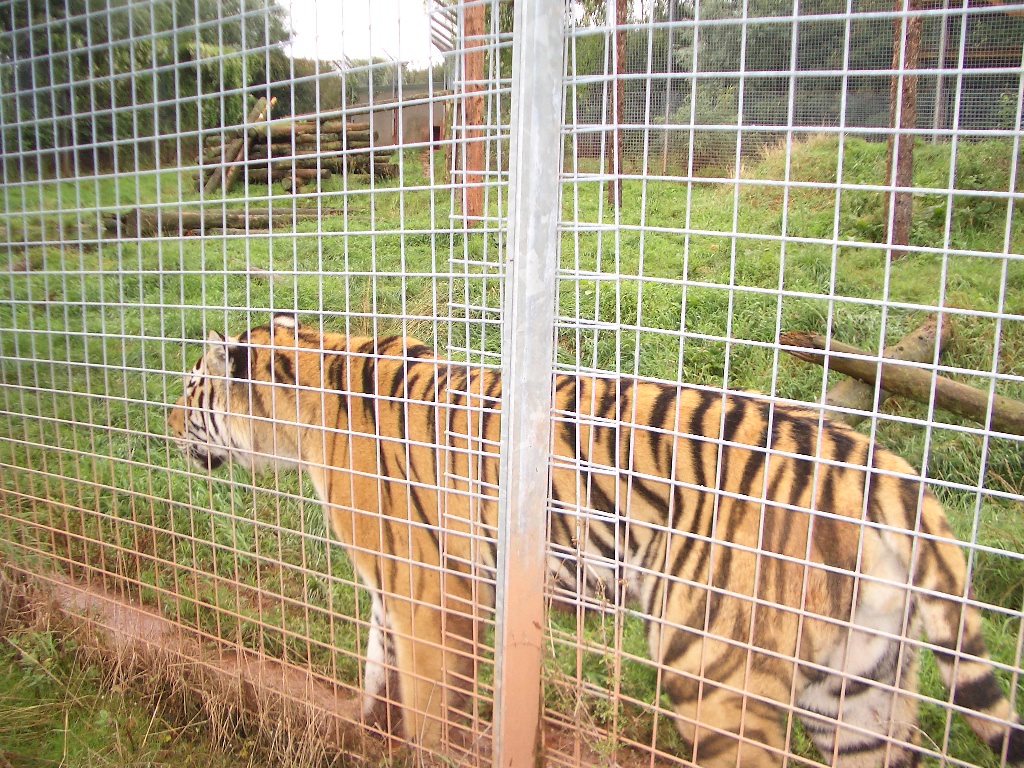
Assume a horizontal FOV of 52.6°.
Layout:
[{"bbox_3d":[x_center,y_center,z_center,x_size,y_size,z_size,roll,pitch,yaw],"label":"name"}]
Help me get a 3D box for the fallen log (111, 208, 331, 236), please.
[{"bbox_3d":[-3.378,-1.877,12.000,2.500,0.280,0.360,-3,12,-16],"label":"fallen log"}]

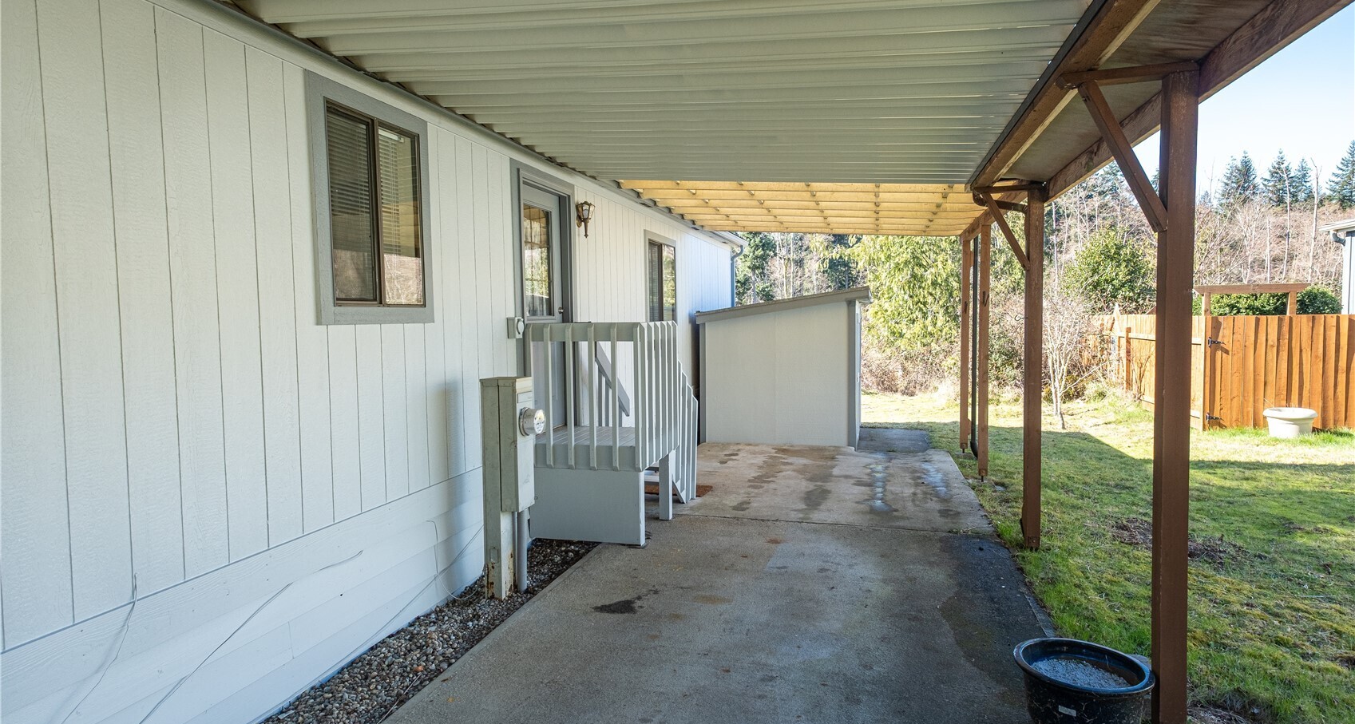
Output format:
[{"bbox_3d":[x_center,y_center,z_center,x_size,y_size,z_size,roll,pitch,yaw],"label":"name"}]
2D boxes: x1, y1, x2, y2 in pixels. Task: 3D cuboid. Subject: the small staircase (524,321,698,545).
[{"bbox_3d":[-0.481,0.505,6.411,0.960,1.720,1.800,0,3,15],"label":"small staircase"}]

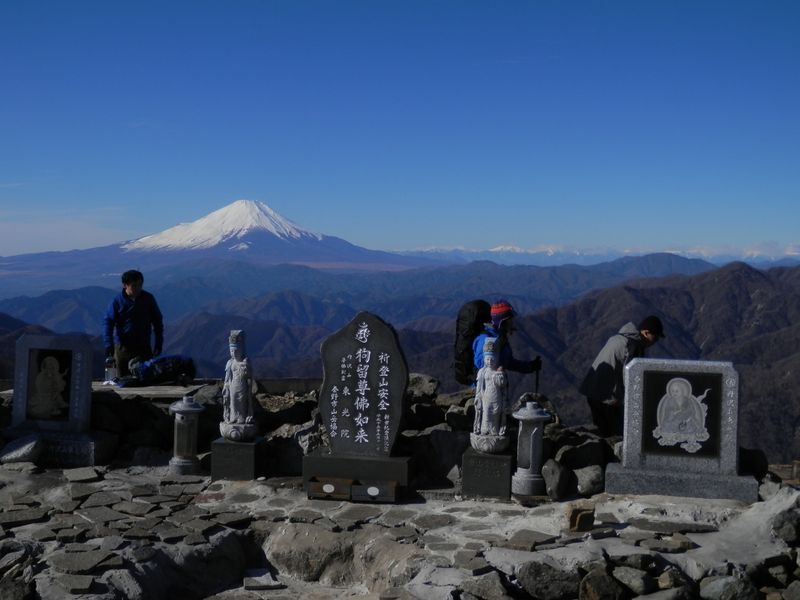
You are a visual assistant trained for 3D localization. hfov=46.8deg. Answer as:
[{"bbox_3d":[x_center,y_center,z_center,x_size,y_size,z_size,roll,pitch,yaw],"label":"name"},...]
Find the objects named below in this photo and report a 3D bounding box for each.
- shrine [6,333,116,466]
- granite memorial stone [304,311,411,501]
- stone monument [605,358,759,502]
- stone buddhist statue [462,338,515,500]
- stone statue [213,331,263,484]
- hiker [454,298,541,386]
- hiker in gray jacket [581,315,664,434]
[{"bbox_3d":[-2.120,0.611,5.776,0.530,0.780,0.330,1,3,0],"label":"shrine"},{"bbox_3d":[-0.215,0.559,5.338,0.565,1.010,0.380,2,3,7],"label":"granite memorial stone"},{"bbox_3d":[1.595,0.728,5.259,0.820,0.760,0.290,2,3,9],"label":"stone monument"},{"bbox_3d":[0.515,0.657,5.198,0.262,0.860,0.270,2,3,10],"label":"stone buddhist statue"},{"bbox_3d":[-0.946,0.616,5.471,0.255,0.850,0.260,1,3,2],"label":"stone statue"},{"bbox_3d":[0.909,0.869,8.842,0.800,1.730,0.520,1,3,0],"label":"hiker"},{"bbox_3d":[2.043,0.952,8.639,0.720,1.580,0.520,2,3,10],"label":"hiker in gray jacket"}]

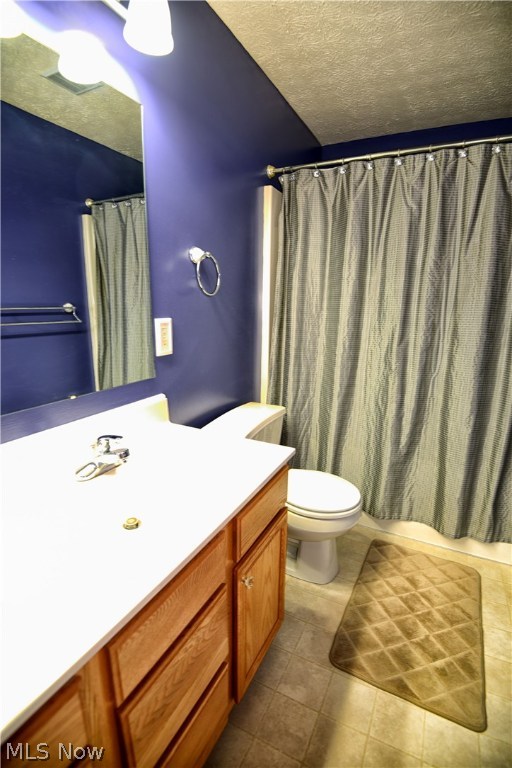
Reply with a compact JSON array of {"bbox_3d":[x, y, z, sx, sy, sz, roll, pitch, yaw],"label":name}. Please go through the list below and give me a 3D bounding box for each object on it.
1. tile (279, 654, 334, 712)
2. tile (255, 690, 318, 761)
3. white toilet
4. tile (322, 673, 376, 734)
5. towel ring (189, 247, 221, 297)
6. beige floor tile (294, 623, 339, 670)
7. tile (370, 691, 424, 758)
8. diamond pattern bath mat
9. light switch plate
[{"bbox_3d":[0.171,1.034,1.184,0.150,0.008,0.150,8,15,27],"label":"tile"},{"bbox_3d":[0.100,1.061,1.061,0.150,0.008,0.150,8,15,27],"label":"tile"},{"bbox_3d":[0.160,0.540,1.710,0.700,0.710,0.450,8,15,27],"label":"white toilet"},{"bbox_3d":[0.310,1.050,1.127,0.150,0.008,0.150,8,15,27],"label":"tile"},{"bbox_3d":[-0.206,-0.468,1.462,0.070,0.195,0.155,8,15,27],"label":"towel ring"},{"bbox_3d":[0.240,1.006,1.307,0.150,0.008,0.150,8,15,27],"label":"beige floor tile"},{"bbox_3d":[0.446,1.066,1.071,0.150,0.008,0.150,8,15,27],"label":"tile"},{"bbox_3d":[0.681,0.963,1.476,0.515,0.016,0.775,8,15,27],"label":"diamond pattern bath mat"},{"bbox_3d":[-0.352,-0.183,1.321,0.010,0.138,0.089,8,15,27],"label":"light switch plate"}]

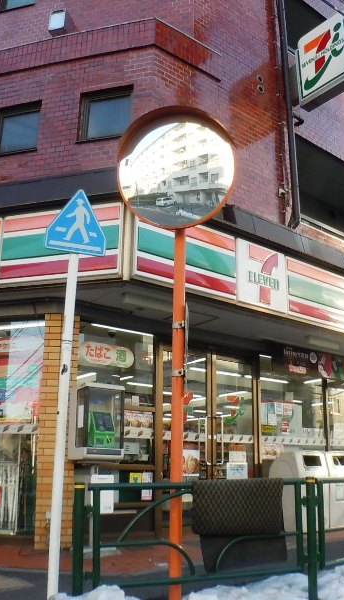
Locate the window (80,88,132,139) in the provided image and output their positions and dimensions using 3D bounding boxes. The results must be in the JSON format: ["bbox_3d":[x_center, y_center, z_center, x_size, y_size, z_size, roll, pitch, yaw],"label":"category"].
[{"bbox_3d":[-0.786,-2.190,7.717,0.690,0.670,0.140,-4,-14,18],"label":"window"}]

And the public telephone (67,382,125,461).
[{"bbox_3d":[-0.771,1.236,6.530,0.500,0.740,0.310,13,-19,-43],"label":"public telephone"}]

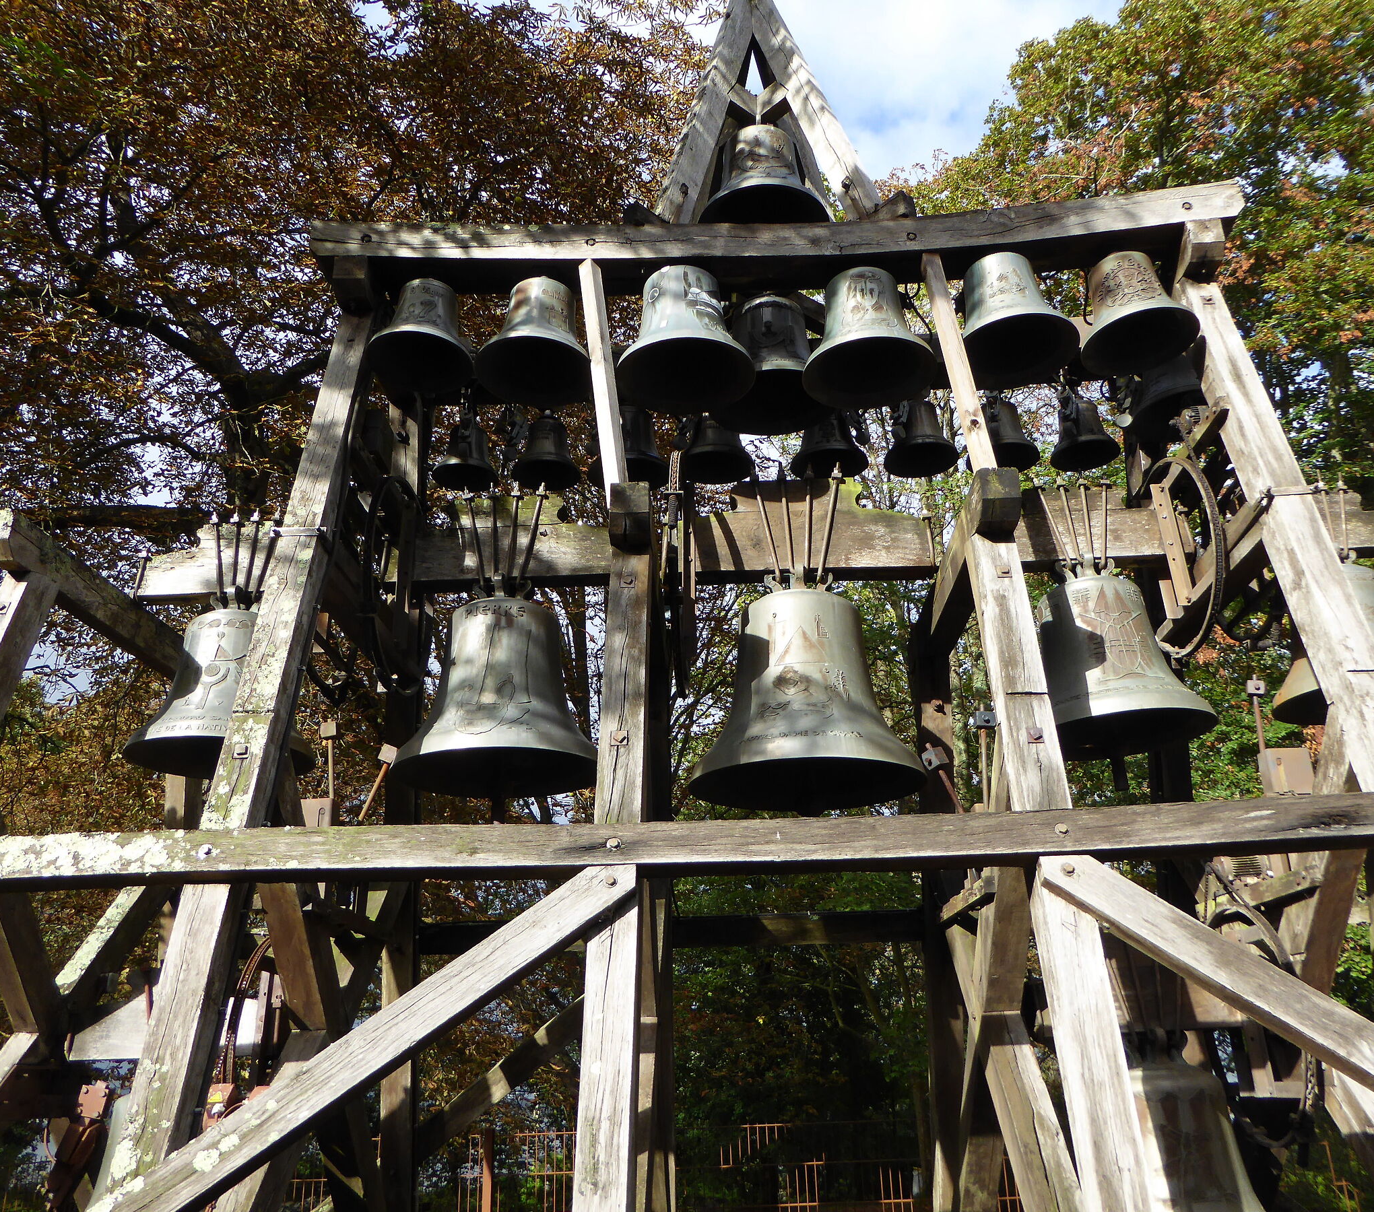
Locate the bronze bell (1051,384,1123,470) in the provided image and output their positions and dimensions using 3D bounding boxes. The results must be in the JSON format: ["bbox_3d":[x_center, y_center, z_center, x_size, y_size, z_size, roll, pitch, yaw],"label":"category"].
[{"bbox_3d":[2.195,-0.986,6.252,0.359,0.340,0.359,-2,-22,1],"label":"bronze bell"}]

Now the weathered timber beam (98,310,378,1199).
[{"bbox_3d":[-1.750,0.523,4.628,0.185,5.015,0.200,-1,-36,1],"label":"weathered timber beam"}]

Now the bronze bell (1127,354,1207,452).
[{"bbox_3d":[2.526,-1.179,5.771,0.522,0.470,0.522,-2,-22,1],"label":"bronze bell"}]

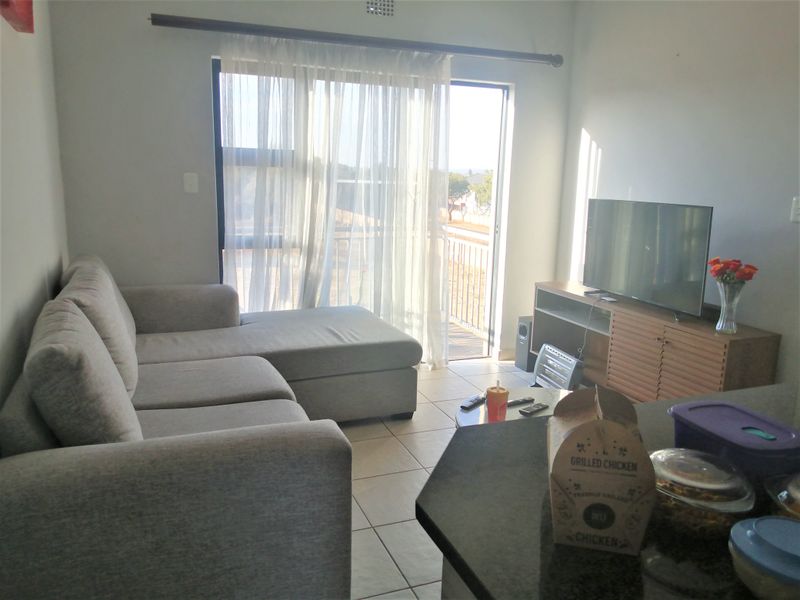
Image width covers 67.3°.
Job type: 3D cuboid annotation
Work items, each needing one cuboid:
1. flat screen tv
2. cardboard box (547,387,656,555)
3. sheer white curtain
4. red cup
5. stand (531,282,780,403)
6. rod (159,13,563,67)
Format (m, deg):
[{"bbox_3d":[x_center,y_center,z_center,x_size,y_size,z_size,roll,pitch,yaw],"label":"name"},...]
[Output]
[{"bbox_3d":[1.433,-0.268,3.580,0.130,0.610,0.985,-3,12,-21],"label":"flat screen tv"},{"bbox_3d":[0.289,0.232,0.870,0.134,0.217,0.122,4,12,12],"label":"cardboard box"},{"bbox_3d":[-0.363,-0.524,4.003,1.600,2.200,0.110,-3,12,-21],"label":"sheer white curtain"},{"bbox_3d":[0.406,0.447,2.477,0.090,0.160,0.090,1,11,0],"label":"red cup"},{"bbox_3d":[1.447,0.362,3.746,0.360,0.674,1.620,-3,12,-21],"label":"stand"},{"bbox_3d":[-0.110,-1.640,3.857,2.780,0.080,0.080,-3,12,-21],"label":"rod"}]

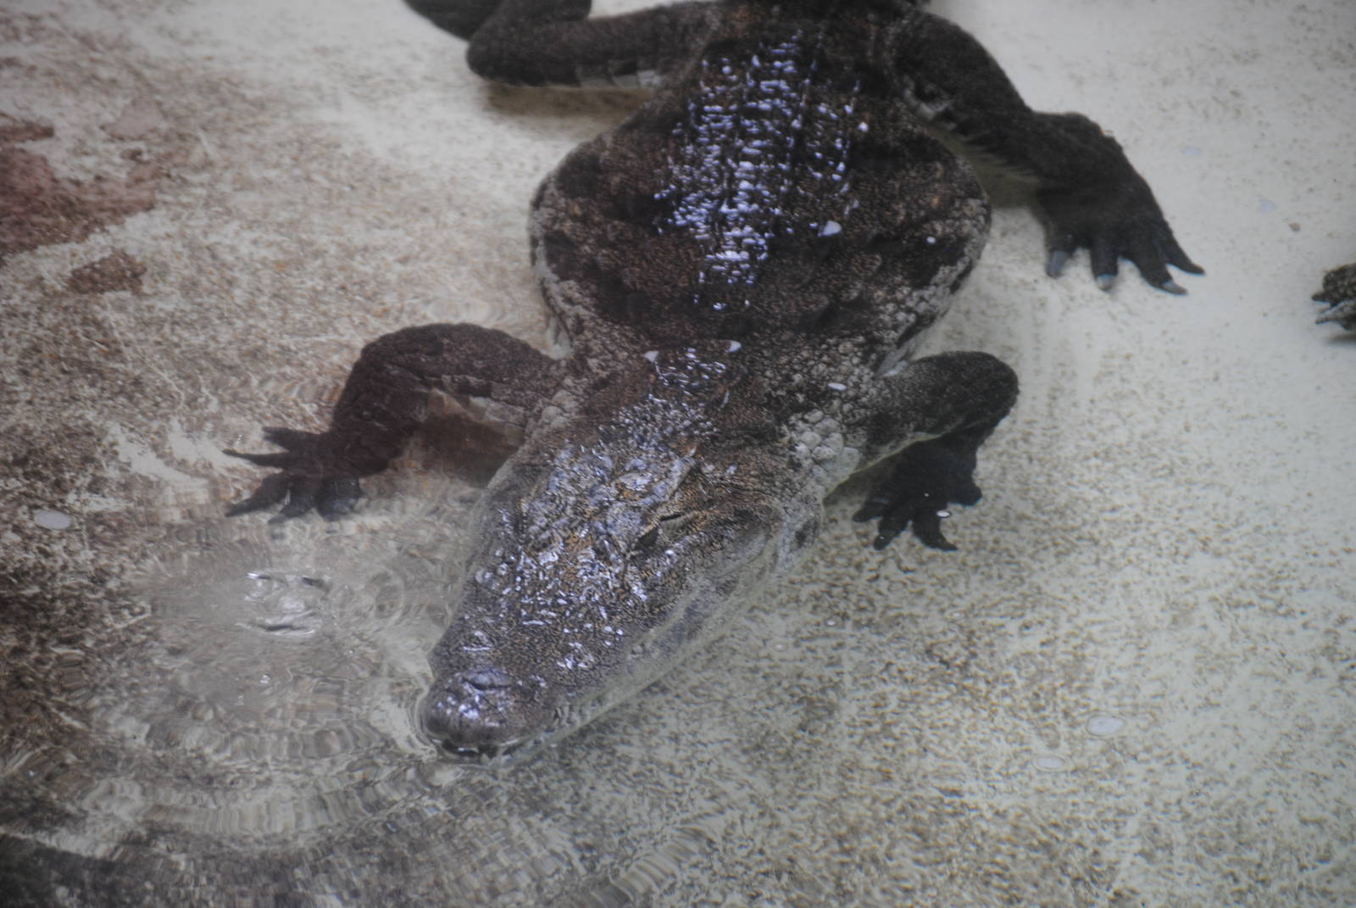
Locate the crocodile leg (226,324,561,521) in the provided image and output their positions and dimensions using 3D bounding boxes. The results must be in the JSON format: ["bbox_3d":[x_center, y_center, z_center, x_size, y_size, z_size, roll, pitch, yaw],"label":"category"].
[{"bbox_3d":[-0.254,-0.028,5.060,0.285,0.150,0.140,7,39,9],"label":"crocodile leg"}]

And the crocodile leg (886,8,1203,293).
[{"bbox_3d":[0.346,-0.285,5.350,0.300,0.150,0.260,-5,38,-6],"label":"crocodile leg"}]

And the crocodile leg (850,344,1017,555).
[{"bbox_3d":[0.228,-0.004,5.030,0.155,0.155,0.140,3,38,4],"label":"crocodile leg"}]

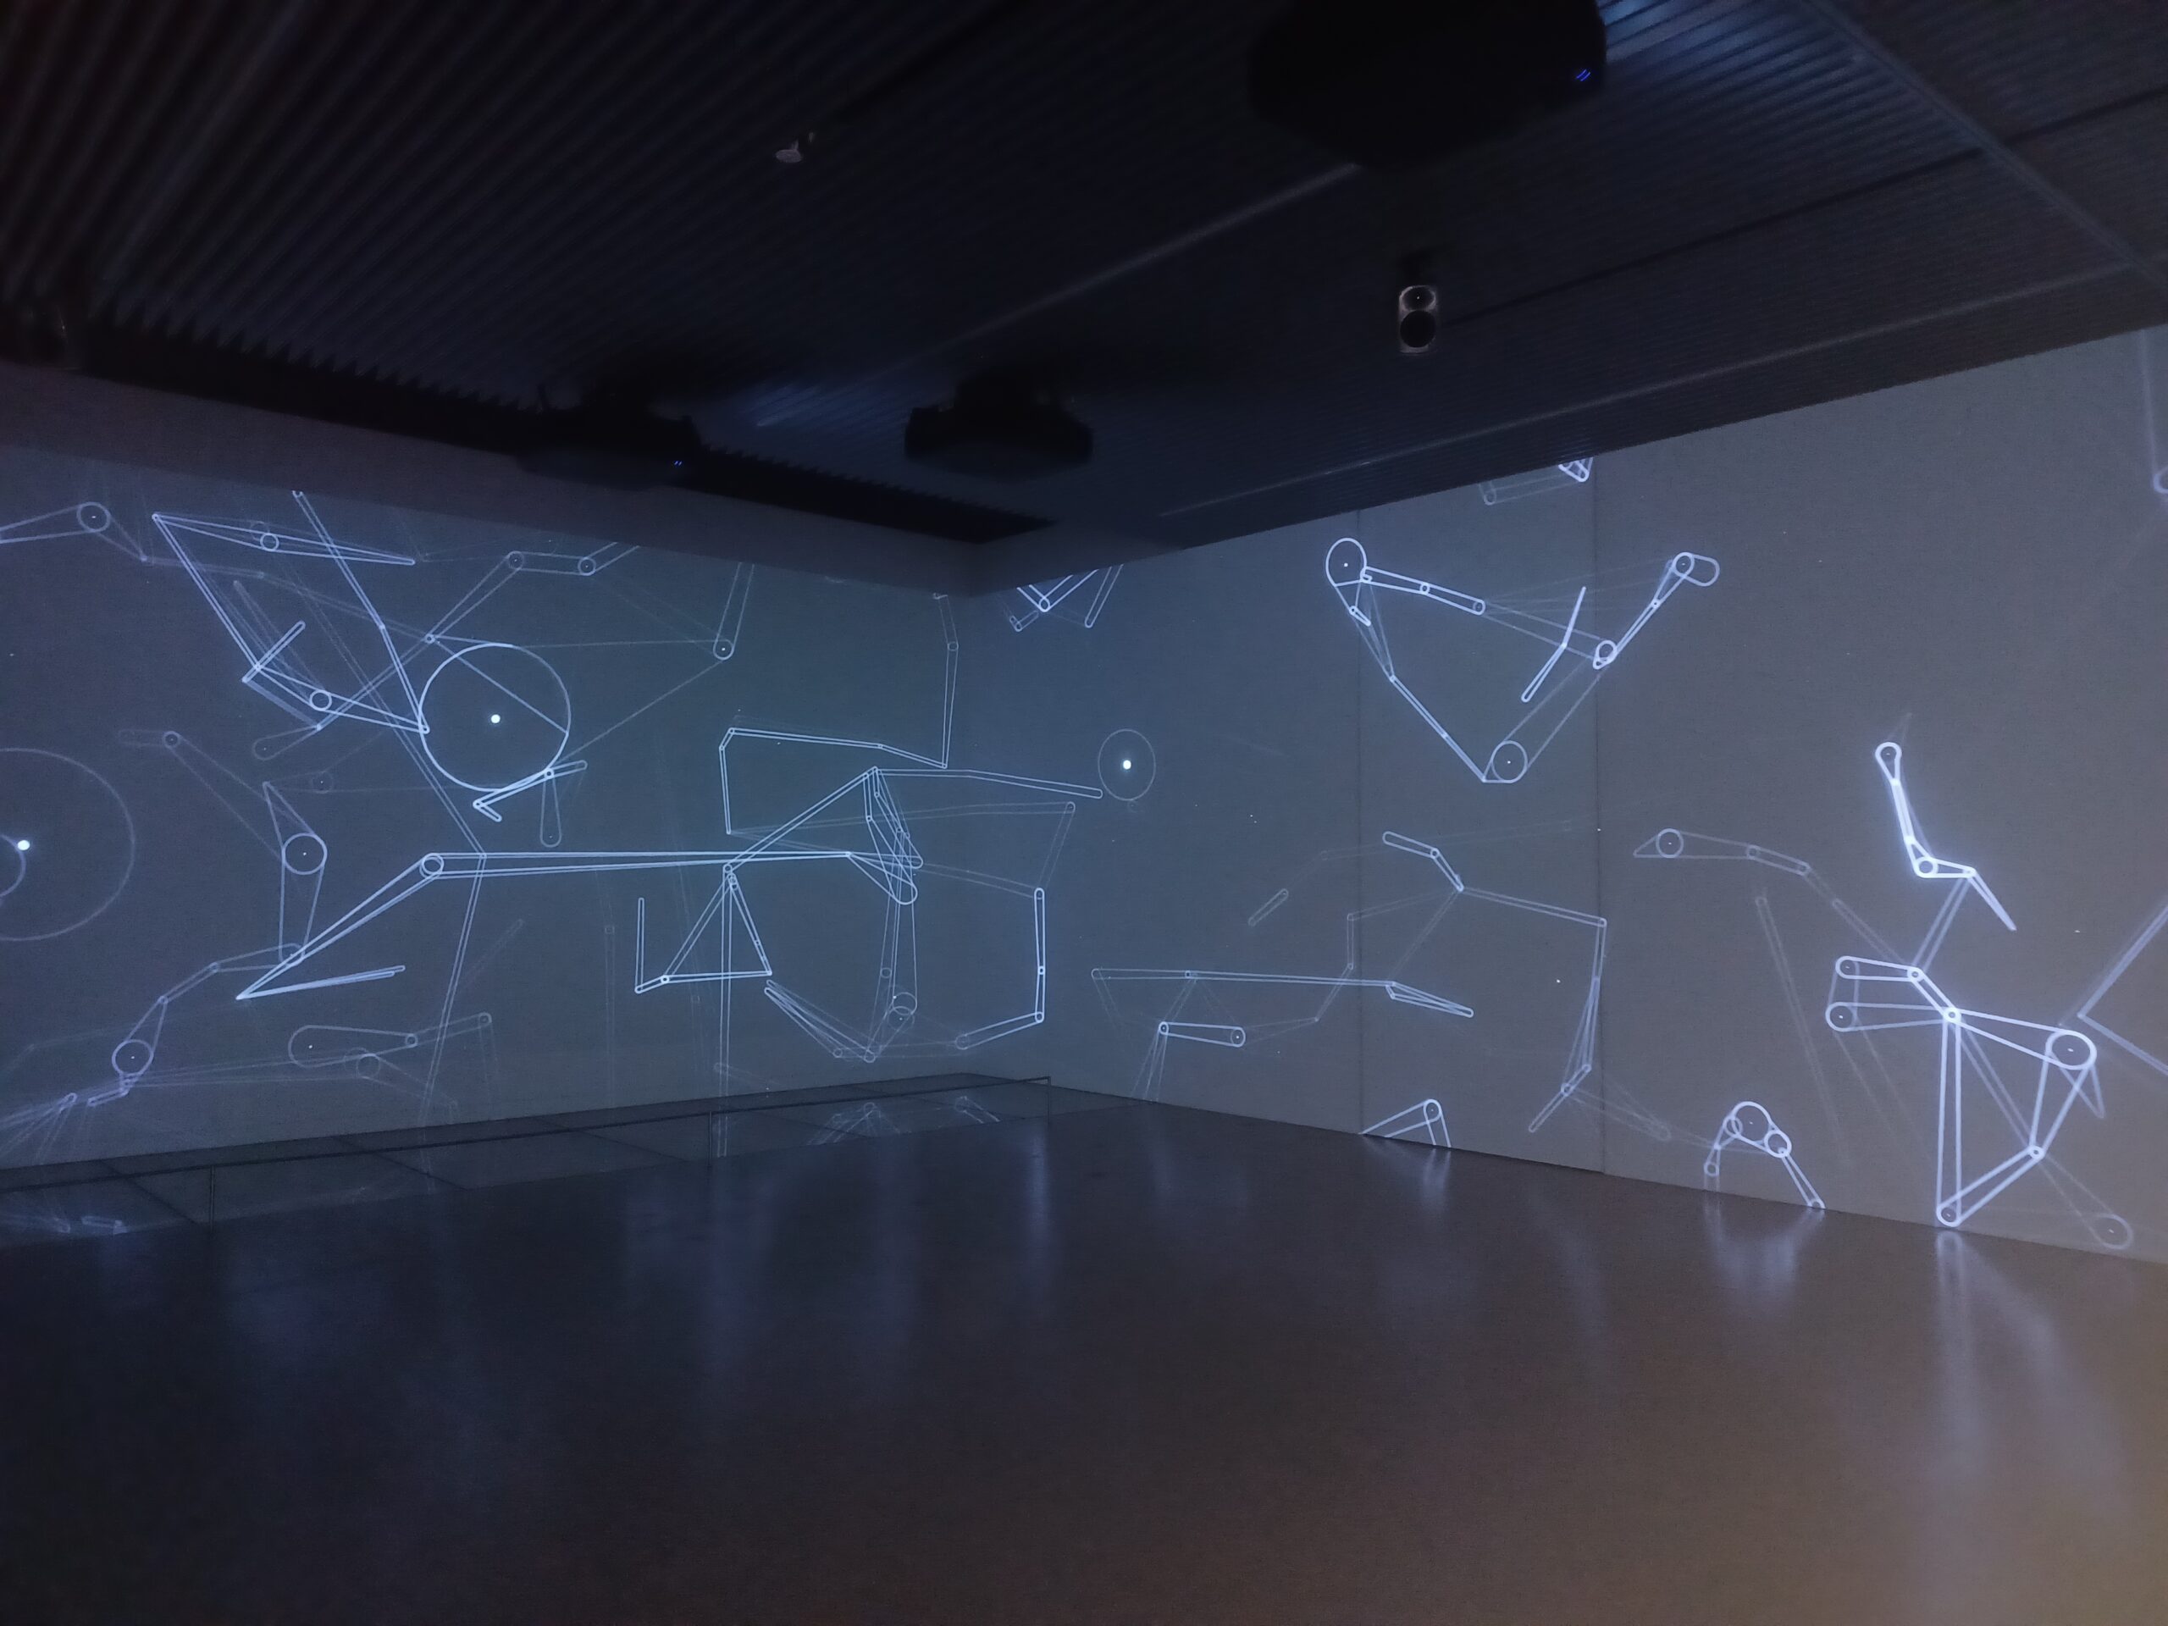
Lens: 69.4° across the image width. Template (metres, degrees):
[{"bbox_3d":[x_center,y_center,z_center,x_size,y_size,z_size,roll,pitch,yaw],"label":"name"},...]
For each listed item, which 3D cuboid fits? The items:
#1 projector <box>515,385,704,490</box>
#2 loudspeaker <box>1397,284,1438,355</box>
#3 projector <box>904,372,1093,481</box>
[{"bbox_3d":[-2.066,-1.616,6.818,0.560,0.230,0.590,3,-4,-41],"label":"projector"},{"bbox_3d":[1.148,-1.701,5.400,0.147,0.230,0.140,0,9,12],"label":"loudspeaker"},{"bbox_3d":[-0.364,-1.619,6.668,0.590,0.230,0.560,3,-4,-41],"label":"projector"}]

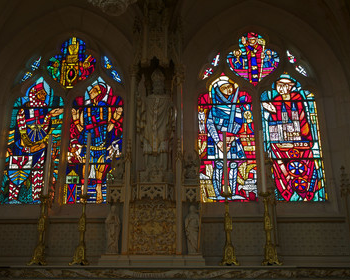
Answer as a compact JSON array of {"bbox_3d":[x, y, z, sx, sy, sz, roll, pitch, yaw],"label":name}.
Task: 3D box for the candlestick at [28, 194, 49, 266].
[{"bbox_3d":[-1.363,0.906,3.788,0.180,0.693,0.180,-1,-17,3],"label":"candlestick"}]

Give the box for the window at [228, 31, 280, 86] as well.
[{"bbox_3d":[1.077,-1.135,5.165,0.700,0.784,0.050,-1,-17,3],"label":"window"}]

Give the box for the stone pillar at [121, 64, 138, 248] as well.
[{"bbox_3d":[-0.521,0.142,4.342,0.120,2.275,0.140,-1,-17,3],"label":"stone pillar"}]

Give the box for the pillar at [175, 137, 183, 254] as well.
[{"bbox_3d":[0.047,0.605,4.110,0.085,1.253,0.100,-1,-17,3],"label":"pillar"}]

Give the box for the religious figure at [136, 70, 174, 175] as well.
[{"bbox_3d":[-0.216,-0.245,4.517,0.442,1.275,0.340,-1,-17,3],"label":"religious figure"}]

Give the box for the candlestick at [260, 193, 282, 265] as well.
[{"bbox_3d":[0.928,0.864,3.661,0.180,0.691,0.180,-1,-17,3],"label":"candlestick"}]

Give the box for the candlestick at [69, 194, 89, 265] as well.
[{"bbox_3d":[-0.940,0.896,3.766,0.180,0.697,0.180,-1,-17,3],"label":"candlestick"}]

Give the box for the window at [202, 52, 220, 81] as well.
[{"bbox_3d":[0.490,-1.019,5.165,0.235,0.424,0.050,-1,-17,3],"label":"window"}]

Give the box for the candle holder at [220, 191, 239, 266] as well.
[{"bbox_3d":[0.526,0.873,3.683,0.180,0.689,0.180,-1,-17,3],"label":"candle holder"}]

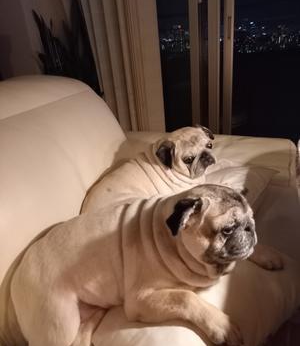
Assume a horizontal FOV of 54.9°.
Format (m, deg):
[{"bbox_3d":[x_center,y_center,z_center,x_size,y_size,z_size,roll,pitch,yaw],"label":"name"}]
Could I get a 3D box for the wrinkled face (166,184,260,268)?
[{"bbox_3d":[0.128,0.109,0.610,0.160,0.150,0.155,16,30,40],"label":"wrinkled face"}]

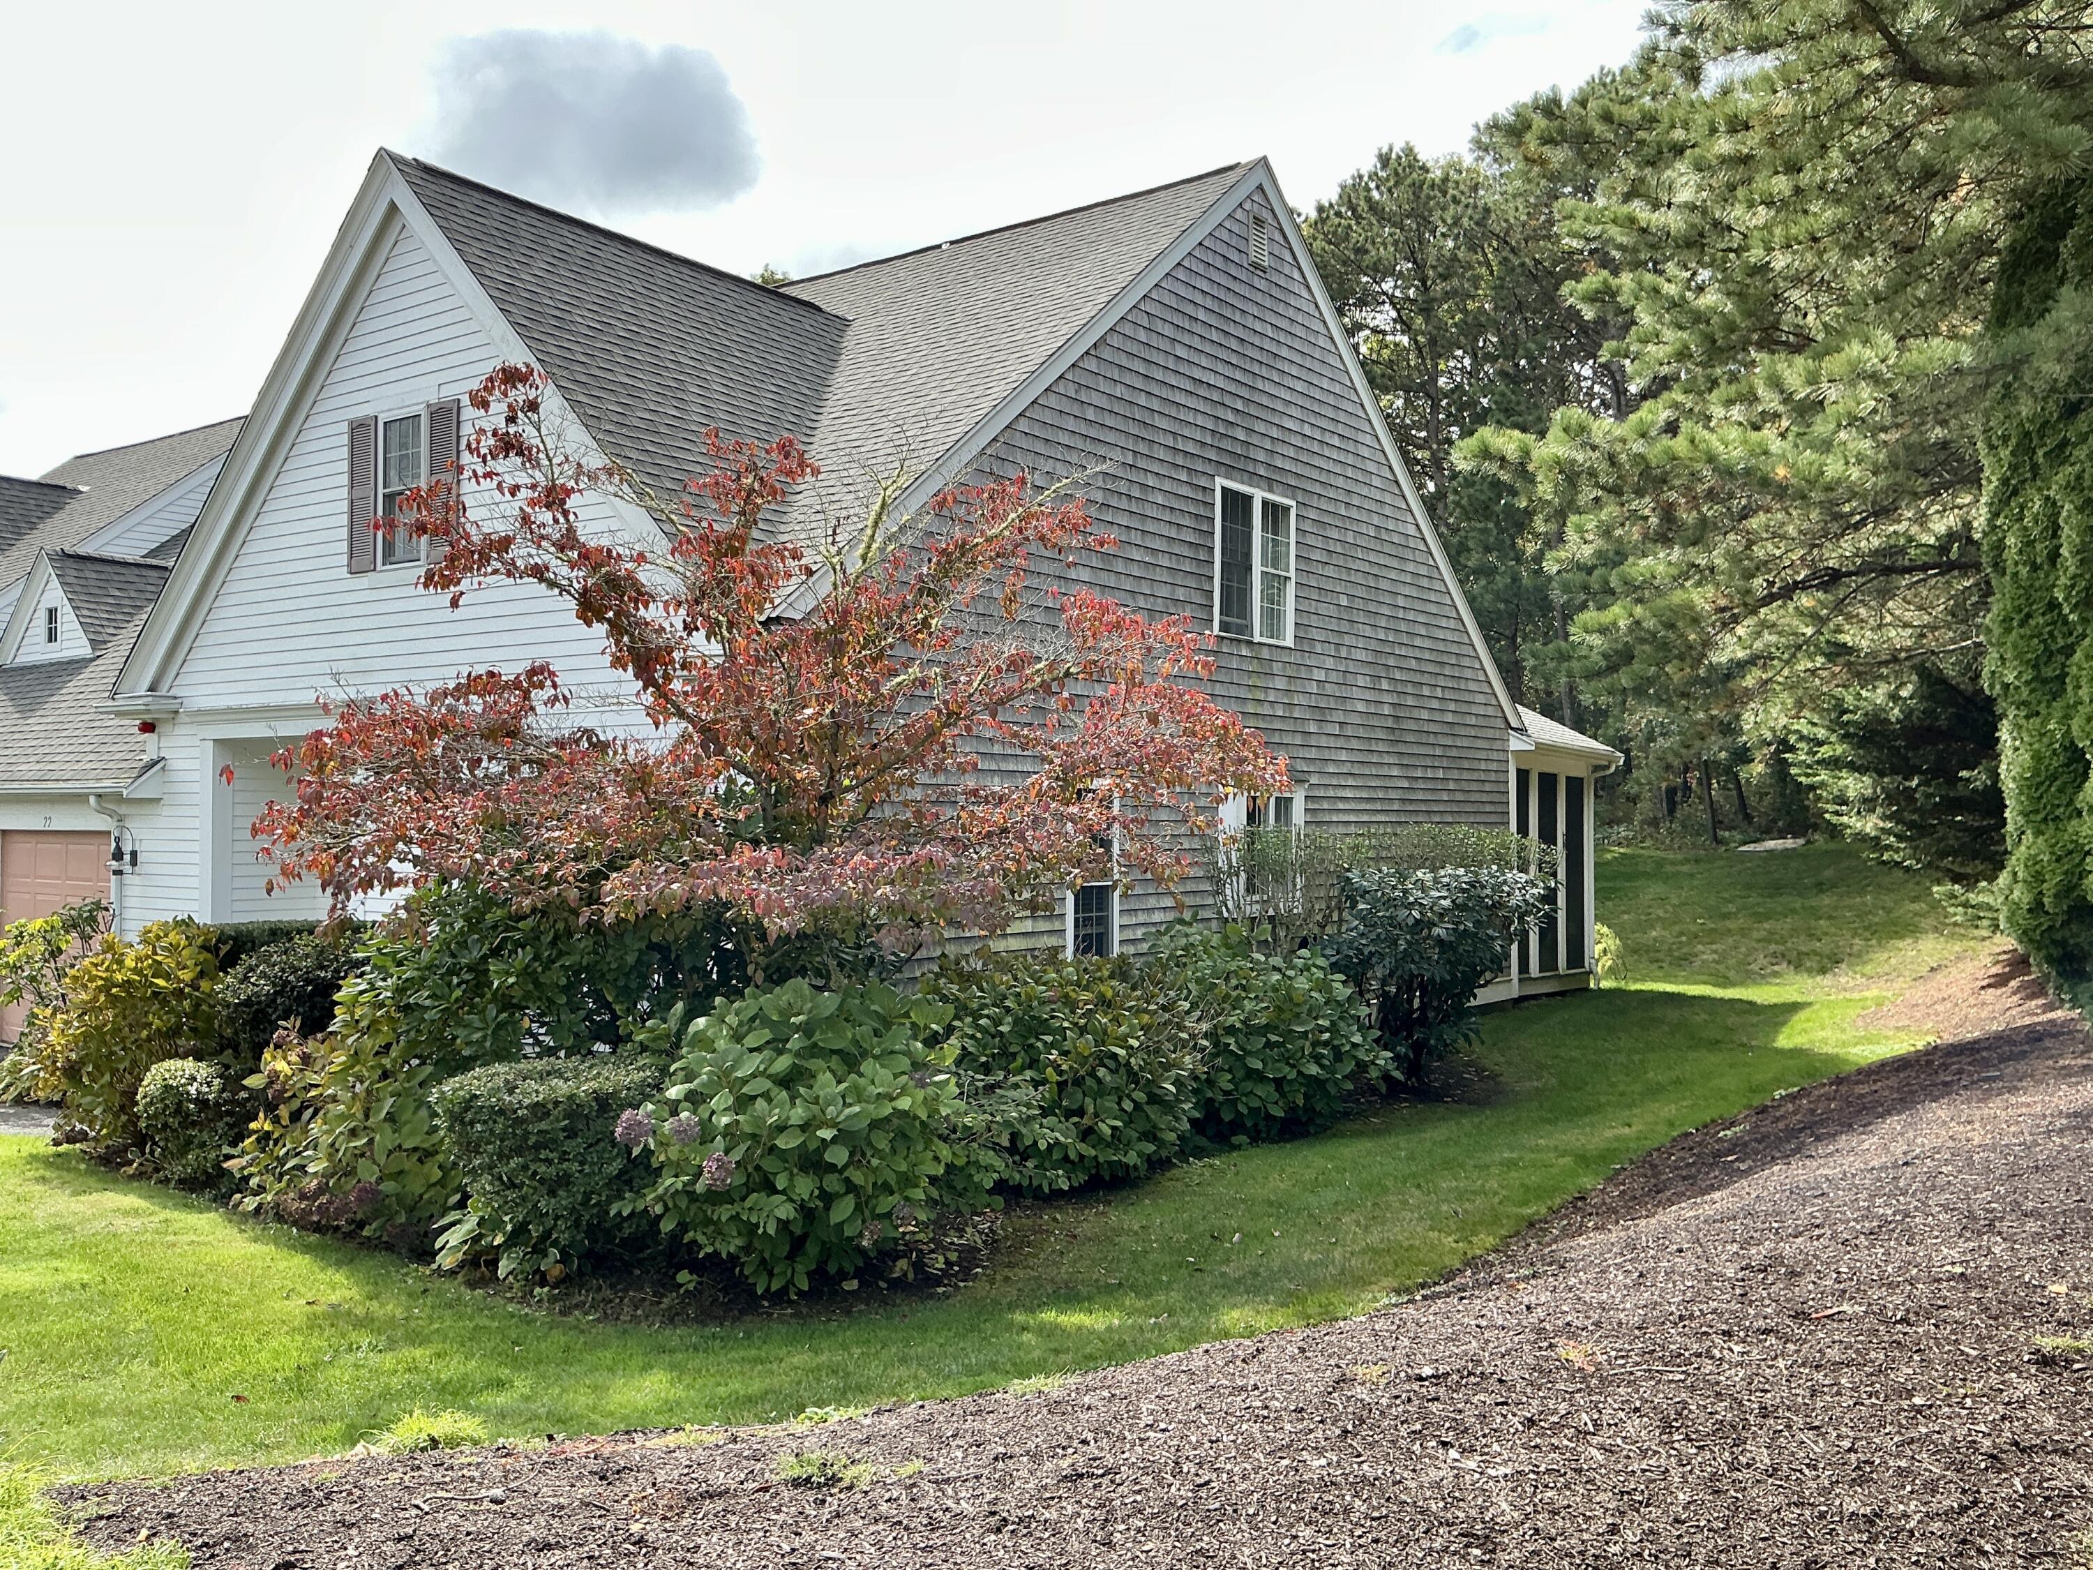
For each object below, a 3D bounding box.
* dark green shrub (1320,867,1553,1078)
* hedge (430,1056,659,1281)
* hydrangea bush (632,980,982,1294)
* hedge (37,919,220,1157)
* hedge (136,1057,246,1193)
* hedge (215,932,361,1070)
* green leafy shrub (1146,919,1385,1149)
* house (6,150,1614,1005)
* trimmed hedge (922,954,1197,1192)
[{"bbox_3d":[3.331,1.626,14.400,1.750,1.820,1.900,0,-1,37],"label":"dark green shrub"},{"bbox_3d":[-2.608,1.932,8.780,1.120,0.970,1.050,0,-1,37],"label":"hedge"},{"bbox_3d":[-1.246,1.718,8.750,1.750,1.420,1.650,0,-1,0],"label":"hydrangea bush"},{"bbox_3d":[-6.481,1.705,11.950,1.200,1.520,1.100,0,-1,37],"label":"hedge"},{"bbox_3d":[-5.284,2.046,10.450,0.640,0.780,0.620,0,-1,37],"label":"hedge"},{"bbox_3d":[-5.148,1.785,11.500,1.000,1.350,0.950,0,-1,37],"label":"hedge"},{"bbox_3d":[1.605,1.772,12.450,1.650,1.450,1.750,0,-1,0],"label":"green leafy shrub"},{"bbox_3d":[-1.436,-1.578,19.603,10.850,8.317,15.750,0,-1,37],"label":"house"},{"bbox_3d":[0.100,1.776,10.950,1.650,1.380,1.800,0,-1,37],"label":"trimmed hedge"}]

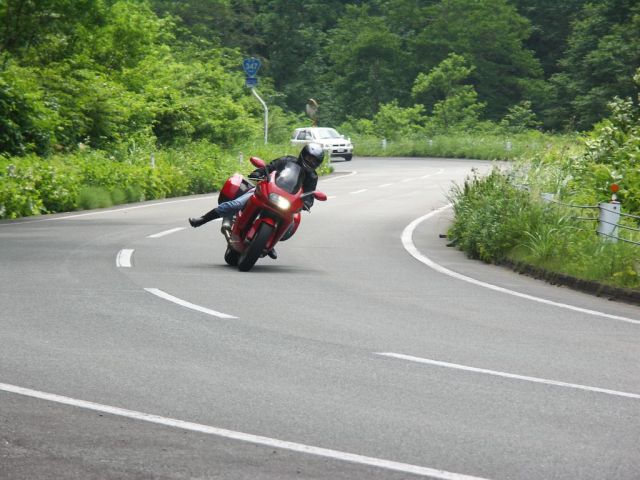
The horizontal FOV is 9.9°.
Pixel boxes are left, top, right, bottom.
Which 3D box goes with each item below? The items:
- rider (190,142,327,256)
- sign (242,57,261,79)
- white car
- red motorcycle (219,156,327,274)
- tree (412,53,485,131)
[{"bbox_3d":[-0.574,-0.495,37.000,1.070,1.250,0.900,24,-1,-7],"label":"rider"},{"bbox_3d":[-1.876,-4.698,101.000,0.480,0.520,0.060,0,2,2],"label":"sign"},{"bbox_3d":[0.097,-4.659,180.000,1.710,1.610,4.400,-1,2,-21],"label":"white car"},{"bbox_3d":[-0.548,-0.244,36.900,0.880,1.200,2.070,29,-2,-7],"label":"red motorcycle"},{"bbox_3d":[7.228,-8.128,208.000,4.000,5.000,3.800,0,2,0],"label":"tree"}]

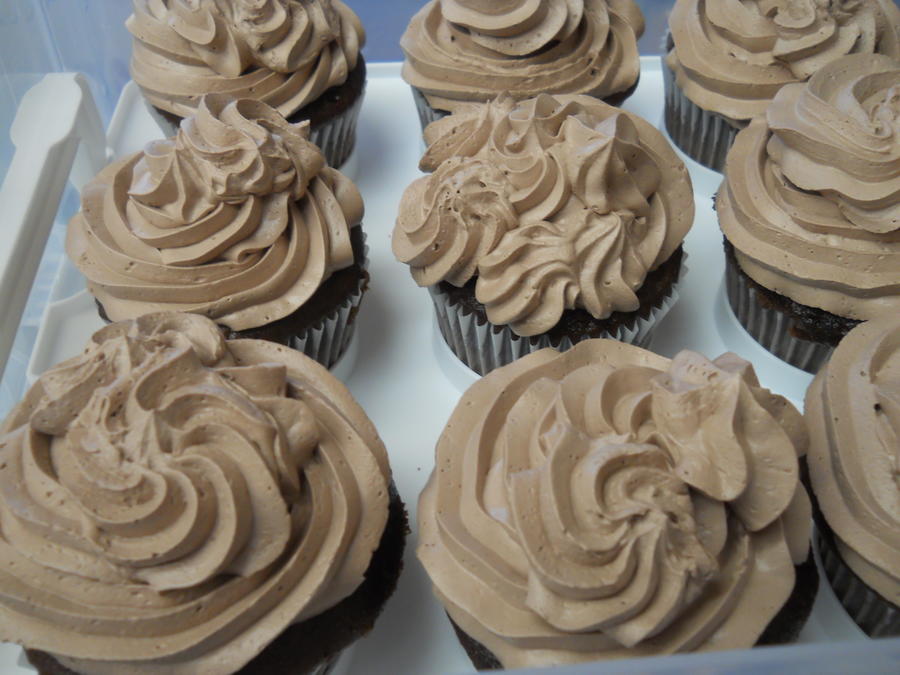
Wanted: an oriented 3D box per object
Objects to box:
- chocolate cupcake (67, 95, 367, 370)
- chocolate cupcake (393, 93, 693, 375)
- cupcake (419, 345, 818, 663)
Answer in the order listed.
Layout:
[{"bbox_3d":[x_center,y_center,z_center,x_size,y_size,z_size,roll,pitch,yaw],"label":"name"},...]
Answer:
[{"bbox_3d":[-0.055,-0.019,0.235,0.072,0.064,0.072,-2,48,-4],"label":"chocolate cupcake"},{"bbox_3d":[0.023,-0.022,0.243,0.073,0.060,0.073,-2,48,-4],"label":"chocolate cupcake"},{"bbox_3d":[0.033,0.042,0.185,0.074,0.062,0.074,-2,48,-4],"label":"cupcake"}]

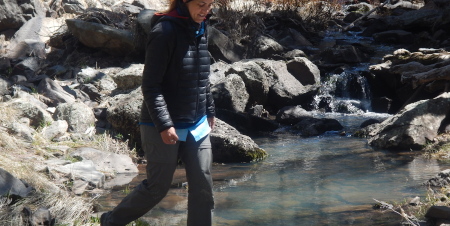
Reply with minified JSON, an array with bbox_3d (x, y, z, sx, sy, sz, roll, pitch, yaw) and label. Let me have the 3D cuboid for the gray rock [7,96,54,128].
[{"bbox_3d":[-1.554,-0.012,12.100,0.363,0.230,0.310,0,8,0],"label":"gray rock"}]

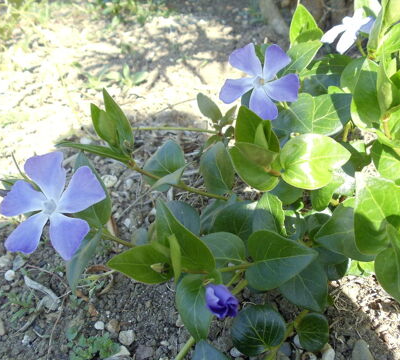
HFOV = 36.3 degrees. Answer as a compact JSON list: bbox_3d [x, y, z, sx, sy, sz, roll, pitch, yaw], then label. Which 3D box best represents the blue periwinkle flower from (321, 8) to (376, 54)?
[{"bbox_3d":[0.116,-0.116,0.475,0.042,0.016,0.042,0,60,31],"label":"blue periwinkle flower"}]

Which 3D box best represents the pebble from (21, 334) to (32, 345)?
[{"bbox_3d":[-0.101,0.093,0.355,0.007,0.005,0.006,0,36,0],"label":"pebble"}]

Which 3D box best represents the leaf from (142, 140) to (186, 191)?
[{"bbox_3d":[-0.023,-0.009,0.380,0.026,0.009,0.032,-18,55,-13],"label":"leaf"}]

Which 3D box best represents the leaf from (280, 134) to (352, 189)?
[{"bbox_3d":[0.071,-0.011,0.380,0.045,0.009,0.034,-7,68,-5],"label":"leaf"}]

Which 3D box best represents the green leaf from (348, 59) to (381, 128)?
[{"bbox_3d":[0.117,-0.061,0.425,0.025,0.047,0.010,-8,0,22],"label":"green leaf"}]

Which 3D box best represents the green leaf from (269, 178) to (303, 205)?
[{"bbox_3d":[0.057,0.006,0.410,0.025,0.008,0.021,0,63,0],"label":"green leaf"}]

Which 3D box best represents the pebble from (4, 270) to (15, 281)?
[{"bbox_3d":[-0.122,0.061,0.390,0.006,0.005,0.006,0,40,0],"label":"pebble"}]

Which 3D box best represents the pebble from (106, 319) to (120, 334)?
[{"bbox_3d":[-0.051,0.086,0.360,0.008,0.007,0.008,0,36,0],"label":"pebble"}]

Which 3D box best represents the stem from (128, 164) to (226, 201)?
[{"bbox_3d":[-0.012,0.001,0.360,0.062,0.004,0.004,20,35,-9],"label":"stem"}]

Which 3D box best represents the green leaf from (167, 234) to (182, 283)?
[{"bbox_3d":[-0.013,0.039,0.297,0.008,0.025,0.005,2,16,30],"label":"green leaf"}]

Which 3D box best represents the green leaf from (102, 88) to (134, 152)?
[{"bbox_3d":[-0.047,-0.034,0.350,0.015,0.038,0.009,-18,7,32],"label":"green leaf"}]

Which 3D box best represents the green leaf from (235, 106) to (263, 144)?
[{"bbox_3d":[0.033,-0.031,0.385,0.021,0.031,0.008,-14,0,-8],"label":"green leaf"}]

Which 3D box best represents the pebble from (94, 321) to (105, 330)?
[{"bbox_3d":[-0.060,0.087,0.365,0.005,0.005,0.005,0,40,0],"label":"pebble"}]

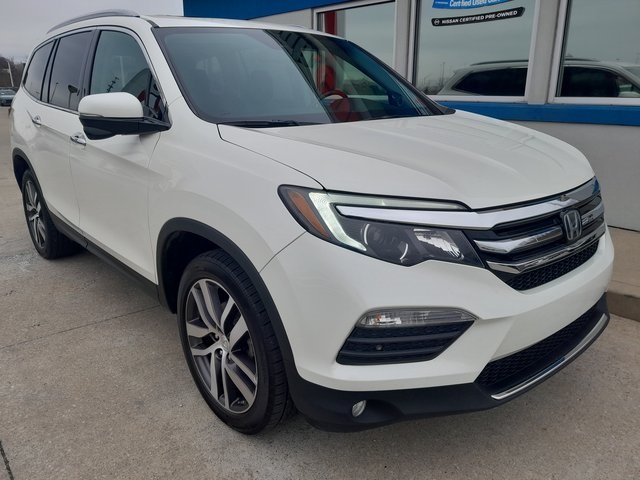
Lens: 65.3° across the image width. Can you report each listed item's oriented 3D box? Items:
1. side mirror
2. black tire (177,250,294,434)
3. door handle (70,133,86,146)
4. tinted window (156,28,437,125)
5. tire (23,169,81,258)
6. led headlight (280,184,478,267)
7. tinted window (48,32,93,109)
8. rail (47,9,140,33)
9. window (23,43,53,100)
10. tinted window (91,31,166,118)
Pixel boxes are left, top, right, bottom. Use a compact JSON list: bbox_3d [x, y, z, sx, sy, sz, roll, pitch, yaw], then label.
[{"bbox_3d":[-0.832,-0.522,2.117,0.280,0.210,0.260,-14,23,-40],"label":"side mirror"},{"bbox_3d":[-0.324,0.404,2.083,0.250,0.745,0.745,-14,23,-40],"label":"black tire"},{"bbox_3d":[-1.354,-0.568,2.781,0.060,0.060,0.230,-14,23,-40],"label":"door handle"},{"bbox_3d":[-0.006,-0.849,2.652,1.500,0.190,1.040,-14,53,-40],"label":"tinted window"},{"bbox_3d":[-2.209,-0.225,4.084,0.250,0.745,0.745,-14,23,-40],"label":"tire"},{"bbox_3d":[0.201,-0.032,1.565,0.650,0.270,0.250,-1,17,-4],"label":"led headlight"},{"bbox_3d":[-1.629,-1.086,3.233,0.090,0.460,0.800,12,5,-45],"label":"tinted window"},{"bbox_3d":[-1.562,-1.435,3.300,0.070,0.100,1.800,-14,23,-40],"label":"rail"},{"bbox_3d":[-2.093,-1.252,3.730,0.090,0.450,0.560,12,5,-45],"label":"window"},{"bbox_3d":[-0.987,-0.857,2.556,0.090,0.470,1.080,12,5,-45],"label":"tinted window"}]

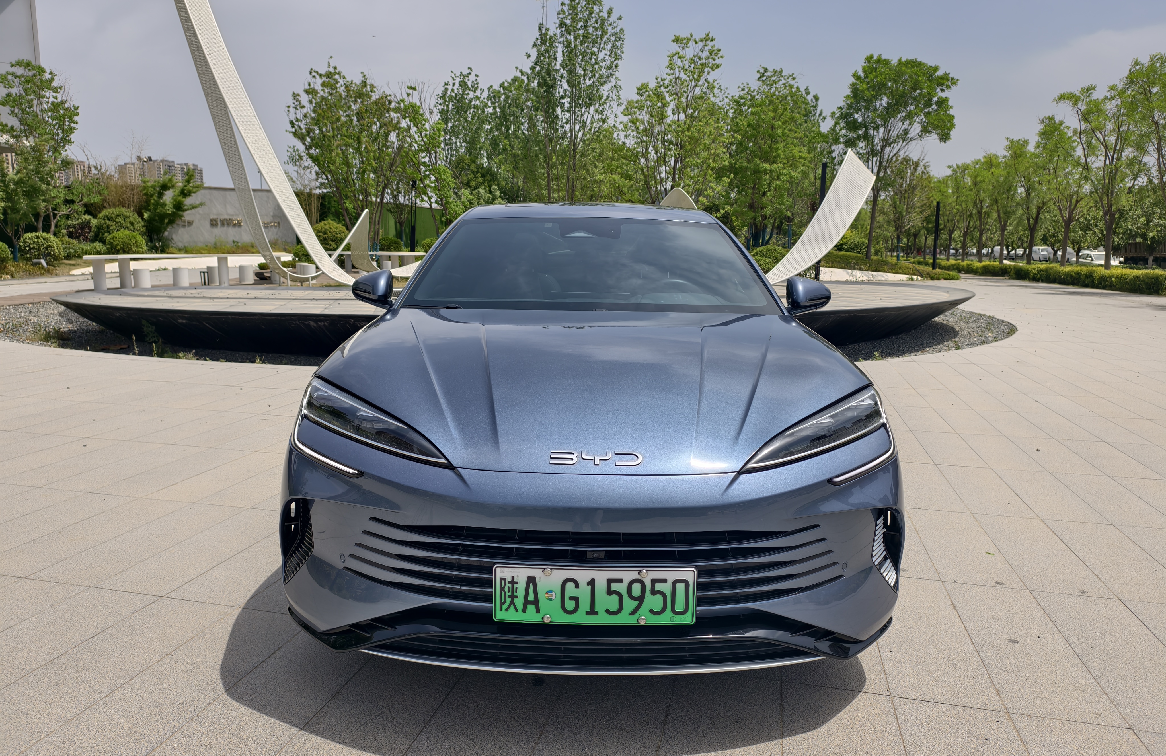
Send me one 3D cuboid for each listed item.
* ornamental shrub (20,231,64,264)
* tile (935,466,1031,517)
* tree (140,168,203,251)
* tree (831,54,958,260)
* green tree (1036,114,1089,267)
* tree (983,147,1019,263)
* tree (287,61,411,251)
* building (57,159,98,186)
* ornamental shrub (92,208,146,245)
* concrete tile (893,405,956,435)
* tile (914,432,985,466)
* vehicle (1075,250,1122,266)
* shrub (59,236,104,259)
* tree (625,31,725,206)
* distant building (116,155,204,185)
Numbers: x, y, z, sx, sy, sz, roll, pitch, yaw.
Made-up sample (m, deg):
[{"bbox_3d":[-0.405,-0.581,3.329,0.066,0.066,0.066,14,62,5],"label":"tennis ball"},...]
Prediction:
[{"bbox_3d":[-24.794,-5.956,35.500,1.650,1.480,1.650,1,10,0],"label":"ornamental shrub"},{"bbox_3d":[2.135,0.612,4.146,0.302,0.045,0.885,3,10,14],"label":"tile"},{"bbox_3d":[-18.195,-7.419,34.276,2.503,3.631,2.700,-4,11,-27],"label":"tree"},{"bbox_3d":[12.929,-8.968,32.416,5.400,8.674,5.200,1,10,0],"label":"tree"},{"bbox_3d":[18.773,-7.005,30.510,2.300,6.411,2.600,1,10,0],"label":"green tree"},{"bbox_3d":[20.562,-8.174,38.321,2.000,6.098,2.400,1,10,0],"label":"tree"},{"bbox_3d":[-10.415,-9.535,34.410,5.276,8.662,5.200,-2,10,-16],"label":"tree"},{"bbox_3d":[-490.299,-171.681,756.572,30.000,79.300,20.000,-7,12,-39],"label":"building"},{"bbox_3d":[-19.767,-6.385,32.934,1.934,1.789,2.100,-5,11,-30],"label":"ornamental shrub"},{"bbox_3d":[2.539,0.318,5.812,0.304,0.030,0.878,3,10,13],"label":"concrete tile"},{"bbox_3d":[2.363,0.473,5.034,0.306,0.040,0.891,3,10,13],"label":"tile"},{"bbox_3d":[37.202,-8.342,56.000,1.830,1.480,4.600,3,10,14],"label":"vehicle"},{"bbox_3d":[-19.814,-5.128,30.611,1.577,0.924,1.500,-5,11,-32],"label":"shrub"},{"bbox_3d":[3.796,-9.399,32.363,4.500,9.500,4.400,1,10,0],"label":"tree"},{"bbox_3d":[-417.361,-174.905,771.814,70.000,82.200,32.000,-7,12,-39],"label":"distant building"}]

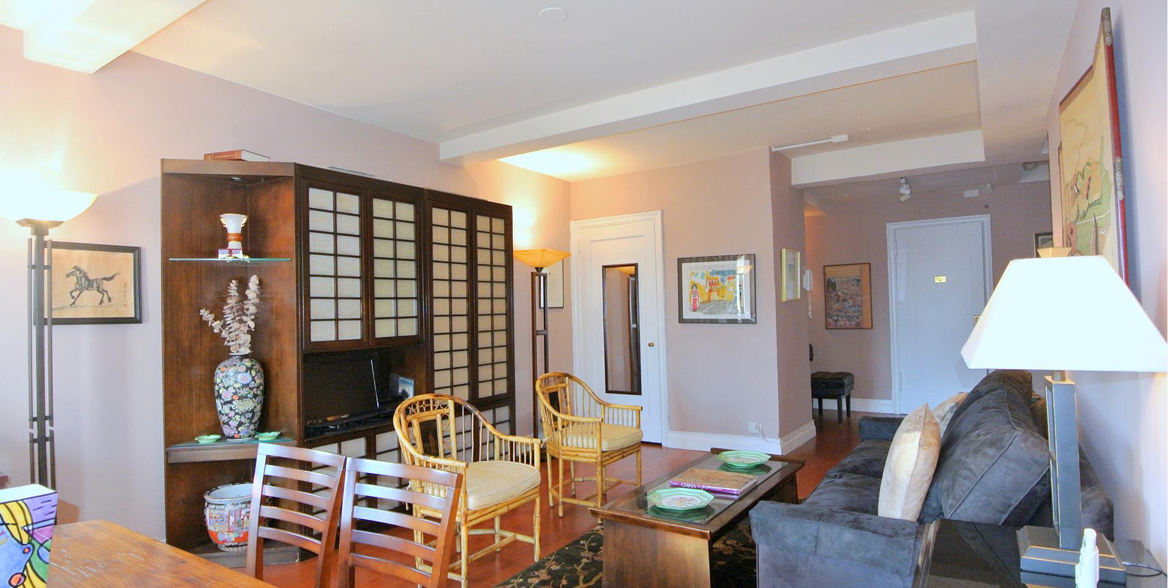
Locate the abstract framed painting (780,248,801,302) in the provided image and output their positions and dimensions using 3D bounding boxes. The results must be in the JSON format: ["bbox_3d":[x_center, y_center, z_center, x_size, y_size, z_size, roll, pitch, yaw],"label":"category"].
[{"bbox_3d":[1.914,-0.166,5.375,0.028,0.471,0.607,-3,-2,33],"label":"abstract framed painting"}]

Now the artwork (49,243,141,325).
[{"bbox_3d":[-2.229,-0.044,2.651,0.025,0.366,0.389,-3,-2,33],"label":"artwork"}]

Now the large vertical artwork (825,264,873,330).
[{"bbox_3d":[3.108,0.031,6.894,0.511,0.764,0.029,-2,-1,35],"label":"large vertical artwork"}]

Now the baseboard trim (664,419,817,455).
[{"bbox_3d":[1.517,1.303,5.557,1.015,0.164,1.087,-2,-1,35],"label":"baseboard trim"}]

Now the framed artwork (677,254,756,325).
[{"bbox_3d":[1.161,-0.035,5.160,0.701,0.594,0.025,-3,-2,33],"label":"framed artwork"}]

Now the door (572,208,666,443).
[{"bbox_3d":[0.298,0.331,5.677,1.049,2.162,0.092,-2,-1,35],"label":"door"}]

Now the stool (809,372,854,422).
[{"bbox_3d":[2.660,1.109,6.314,0.399,0.497,0.595,-3,-2,33],"label":"stool"}]

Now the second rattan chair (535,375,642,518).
[{"bbox_3d":[0.027,0.948,3.784,0.588,0.837,0.538,-3,-2,35],"label":"second rattan chair"}]

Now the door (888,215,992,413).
[{"bbox_3d":[3.875,0.268,6.364,0.963,2.167,0.092,-2,-1,35],"label":"door"}]

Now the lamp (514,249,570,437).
[{"bbox_3d":[-0.367,0.522,5.157,0.376,1.788,0.376,-2,-1,35],"label":"lamp"}]

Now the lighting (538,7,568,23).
[{"bbox_3d":[-0.137,-1.245,2.614,0.127,0.024,0.127,-1,-1,0],"label":"lighting"}]

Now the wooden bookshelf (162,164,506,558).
[{"bbox_3d":[-1.305,0.365,3.700,0.409,2.078,2.201,-3,-2,33],"label":"wooden bookshelf"}]

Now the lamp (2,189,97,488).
[{"bbox_3d":[-2.141,0.497,2.300,0.352,1.801,0.352,-2,-1,35],"label":"lamp"}]

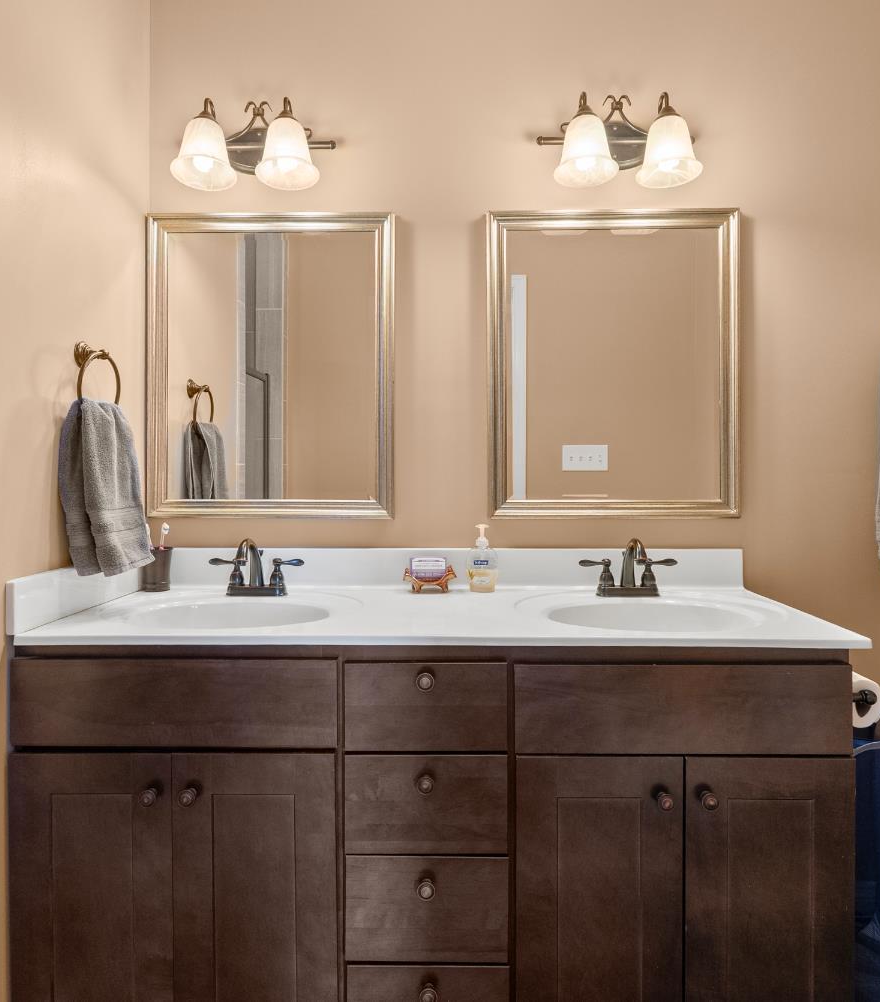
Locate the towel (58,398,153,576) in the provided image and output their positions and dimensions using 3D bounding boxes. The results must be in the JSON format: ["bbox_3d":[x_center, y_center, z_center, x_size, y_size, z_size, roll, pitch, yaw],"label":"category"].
[{"bbox_3d":[-0.728,-0.029,1.468,0.089,0.366,0.267,0,1,3],"label":"towel"}]

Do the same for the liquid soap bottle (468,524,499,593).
[{"bbox_3d":[0.107,0.141,1.687,0.079,0.176,0.055,0,1,3],"label":"liquid soap bottle"}]

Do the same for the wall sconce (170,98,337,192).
[{"bbox_3d":[-0.457,-0.863,1.636,0.393,0.251,0.223,0,1,3],"label":"wall sconce"}]

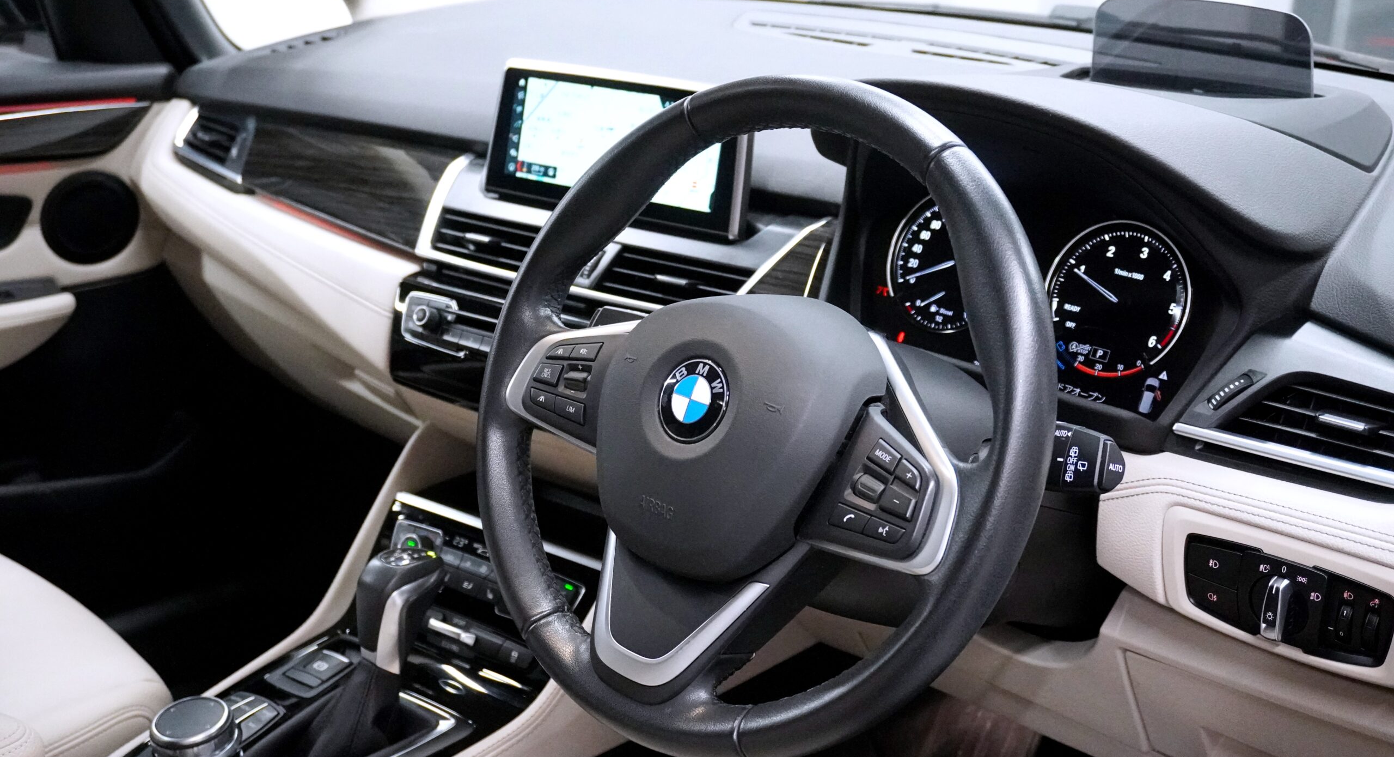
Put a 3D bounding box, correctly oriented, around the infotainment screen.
[{"bbox_3d":[-0.062,-0.176,1.197,0.250,0.110,0.025,15,11,36],"label":"infotainment screen"}]

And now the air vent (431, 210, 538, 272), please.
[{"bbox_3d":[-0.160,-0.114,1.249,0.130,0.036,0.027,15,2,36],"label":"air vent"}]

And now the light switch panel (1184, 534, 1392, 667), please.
[{"bbox_3d":[0.357,0.134,0.935,0.120,0.056,0.030,17,28,40],"label":"light switch panel"}]

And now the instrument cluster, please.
[{"bbox_3d":[0.238,-0.068,1.116,0.270,0.140,0.042,16,8,38],"label":"instrument cluster"}]

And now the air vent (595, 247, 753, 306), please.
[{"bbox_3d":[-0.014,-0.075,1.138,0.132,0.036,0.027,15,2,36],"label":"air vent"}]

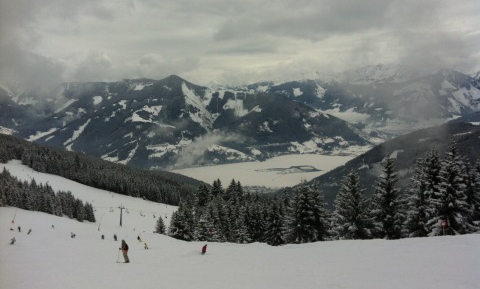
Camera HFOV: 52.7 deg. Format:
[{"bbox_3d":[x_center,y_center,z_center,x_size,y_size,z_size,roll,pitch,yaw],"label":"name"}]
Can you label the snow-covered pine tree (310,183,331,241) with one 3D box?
[{"bbox_3d":[12.289,10.613,75.417,3.600,9.260,3.600,0,7,0],"label":"snow-covered pine tree"}]

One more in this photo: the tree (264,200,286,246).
[{"bbox_3d":[5.458,12.015,74.541,3.400,7.278,3.400,0,7,0],"label":"tree"}]

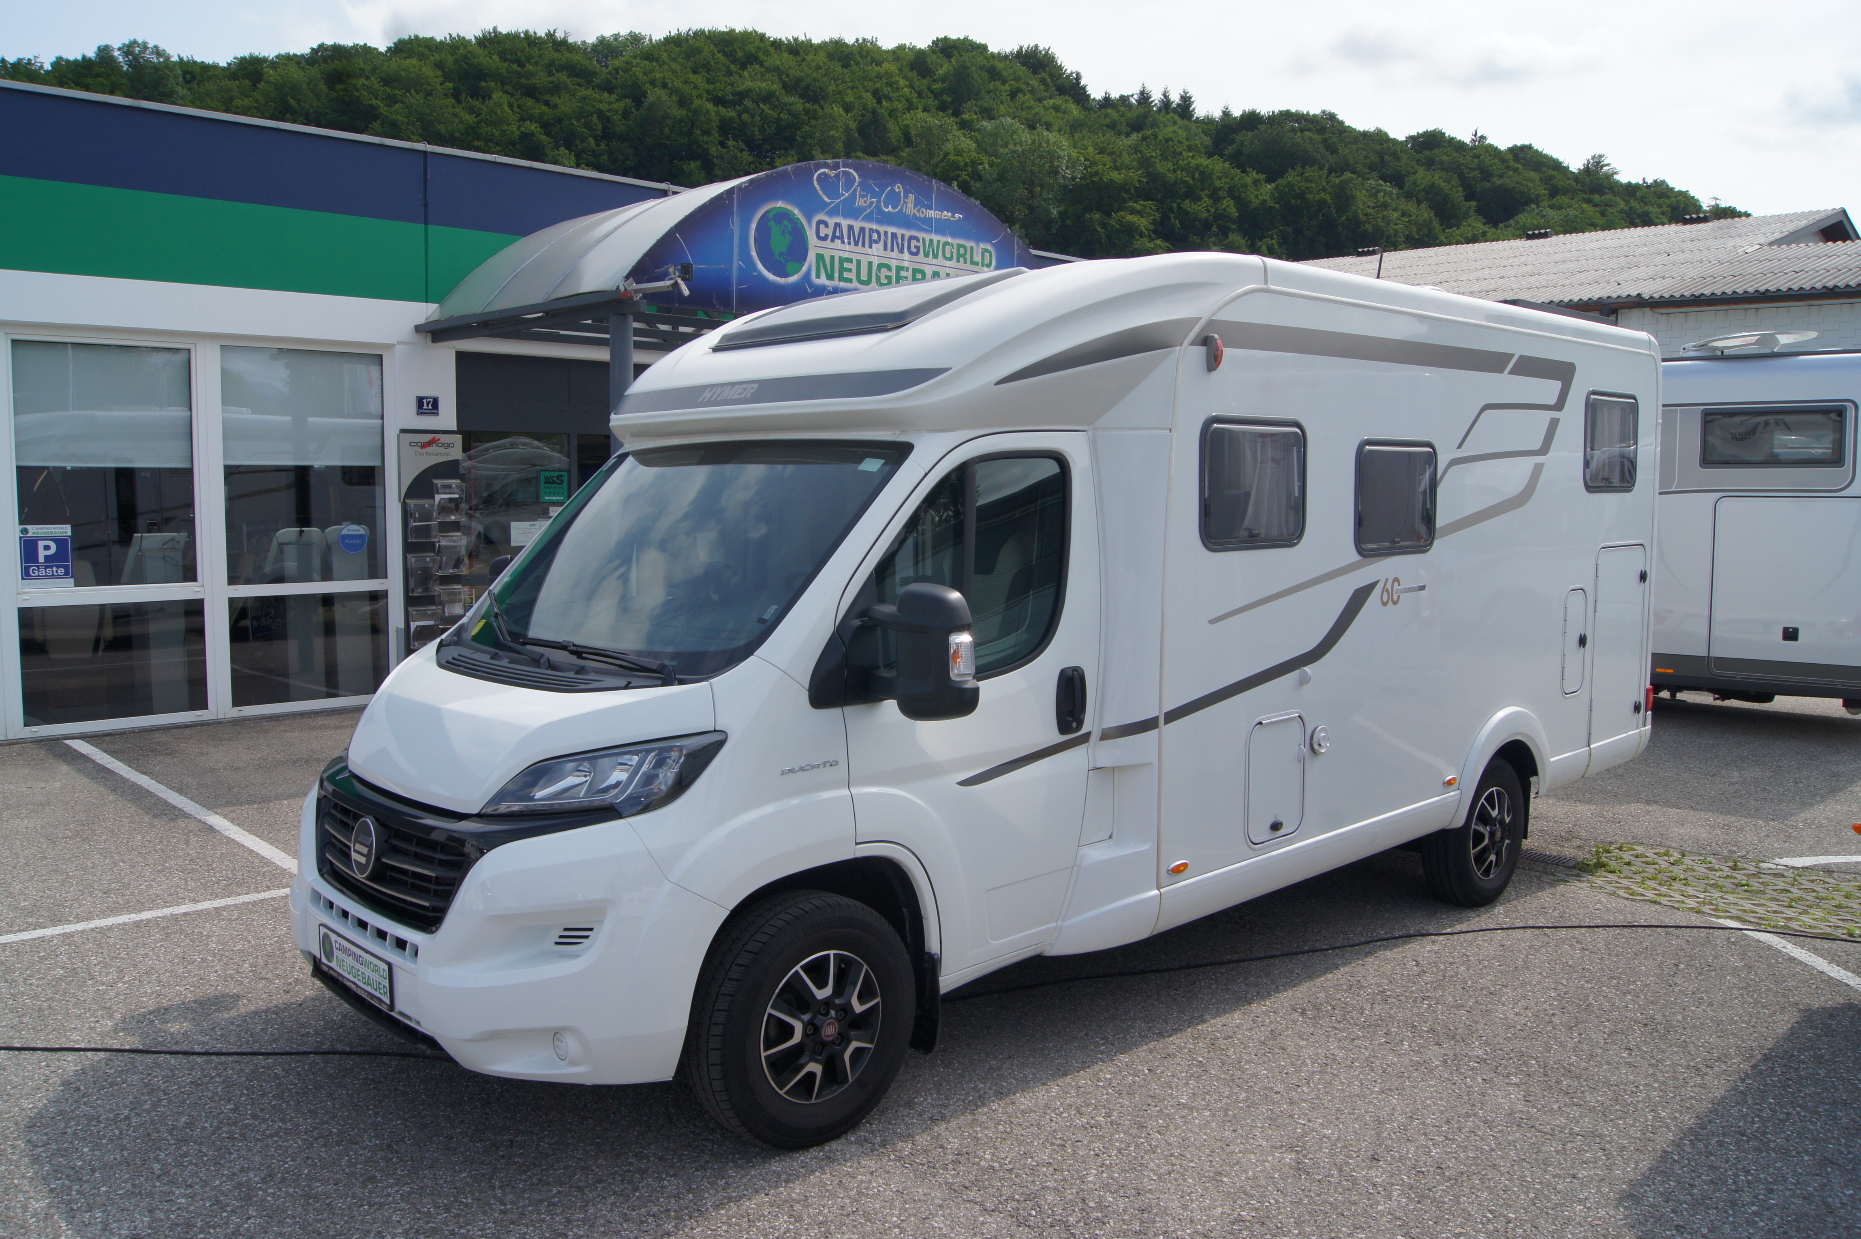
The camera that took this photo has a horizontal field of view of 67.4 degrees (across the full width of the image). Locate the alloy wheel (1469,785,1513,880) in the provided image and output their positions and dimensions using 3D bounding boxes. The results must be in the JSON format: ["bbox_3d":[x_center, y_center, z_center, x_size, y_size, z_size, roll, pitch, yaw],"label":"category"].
[{"bbox_3d":[2.662,1.030,6.749,0.445,0.445,0.167,-5,8,-43],"label":"alloy wheel"}]

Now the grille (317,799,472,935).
[{"bbox_3d":[-1.632,0.708,4.090,0.121,0.278,1.041,-5,8,-43],"label":"grille"}]

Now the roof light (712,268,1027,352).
[{"bbox_3d":[-0.262,-1.159,5.202,1.031,0.096,0.677,6,30,46],"label":"roof light"}]

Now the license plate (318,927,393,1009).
[{"bbox_3d":[-1.669,1.006,4.049,0.025,0.130,0.525,-6,7,-43],"label":"license plate"}]

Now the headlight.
[{"bbox_3d":[-0.884,0.416,3.736,0.526,0.207,0.404,-5,8,-43],"label":"headlight"}]

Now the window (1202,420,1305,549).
[{"bbox_3d":[1.194,-0.500,5.143,0.690,0.495,0.050,-6,7,-43],"label":"window"}]

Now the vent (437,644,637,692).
[{"bbox_3d":[-1.302,0.158,4.725,0.260,0.090,1.060,-6,7,-43],"label":"vent"}]

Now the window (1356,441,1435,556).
[{"bbox_3d":[1.963,-0.510,5.876,0.690,0.495,0.050,-6,7,-43],"label":"window"}]

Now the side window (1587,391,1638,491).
[{"bbox_3d":[3.566,-0.926,7.246,0.672,0.516,0.045,-5,8,-43],"label":"side window"}]

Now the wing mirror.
[{"bbox_3d":[-0.022,0.089,3.968,0.187,0.379,0.324,-5,8,-43],"label":"wing mirror"}]

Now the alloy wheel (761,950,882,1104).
[{"bbox_3d":[-0.363,1.174,4.080,0.445,0.445,0.167,-5,8,-43],"label":"alloy wheel"}]

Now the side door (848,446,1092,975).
[{"bbox_3d":[0.135,0.245,4.414,1.140,1.700,0.200,-6,7,-43],"label":"side door"}]

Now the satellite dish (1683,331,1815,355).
[{"bbox_3d":[6.644,-2.208,11.300,0.950,0.200,0.820,4,7,33],"label":"satellite dish"}]

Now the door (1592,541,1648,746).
[{"bbox_3d":[3.777,0.125,7.663,0.700,1.080,0.050,-6,7,-43],"label":"door"}]

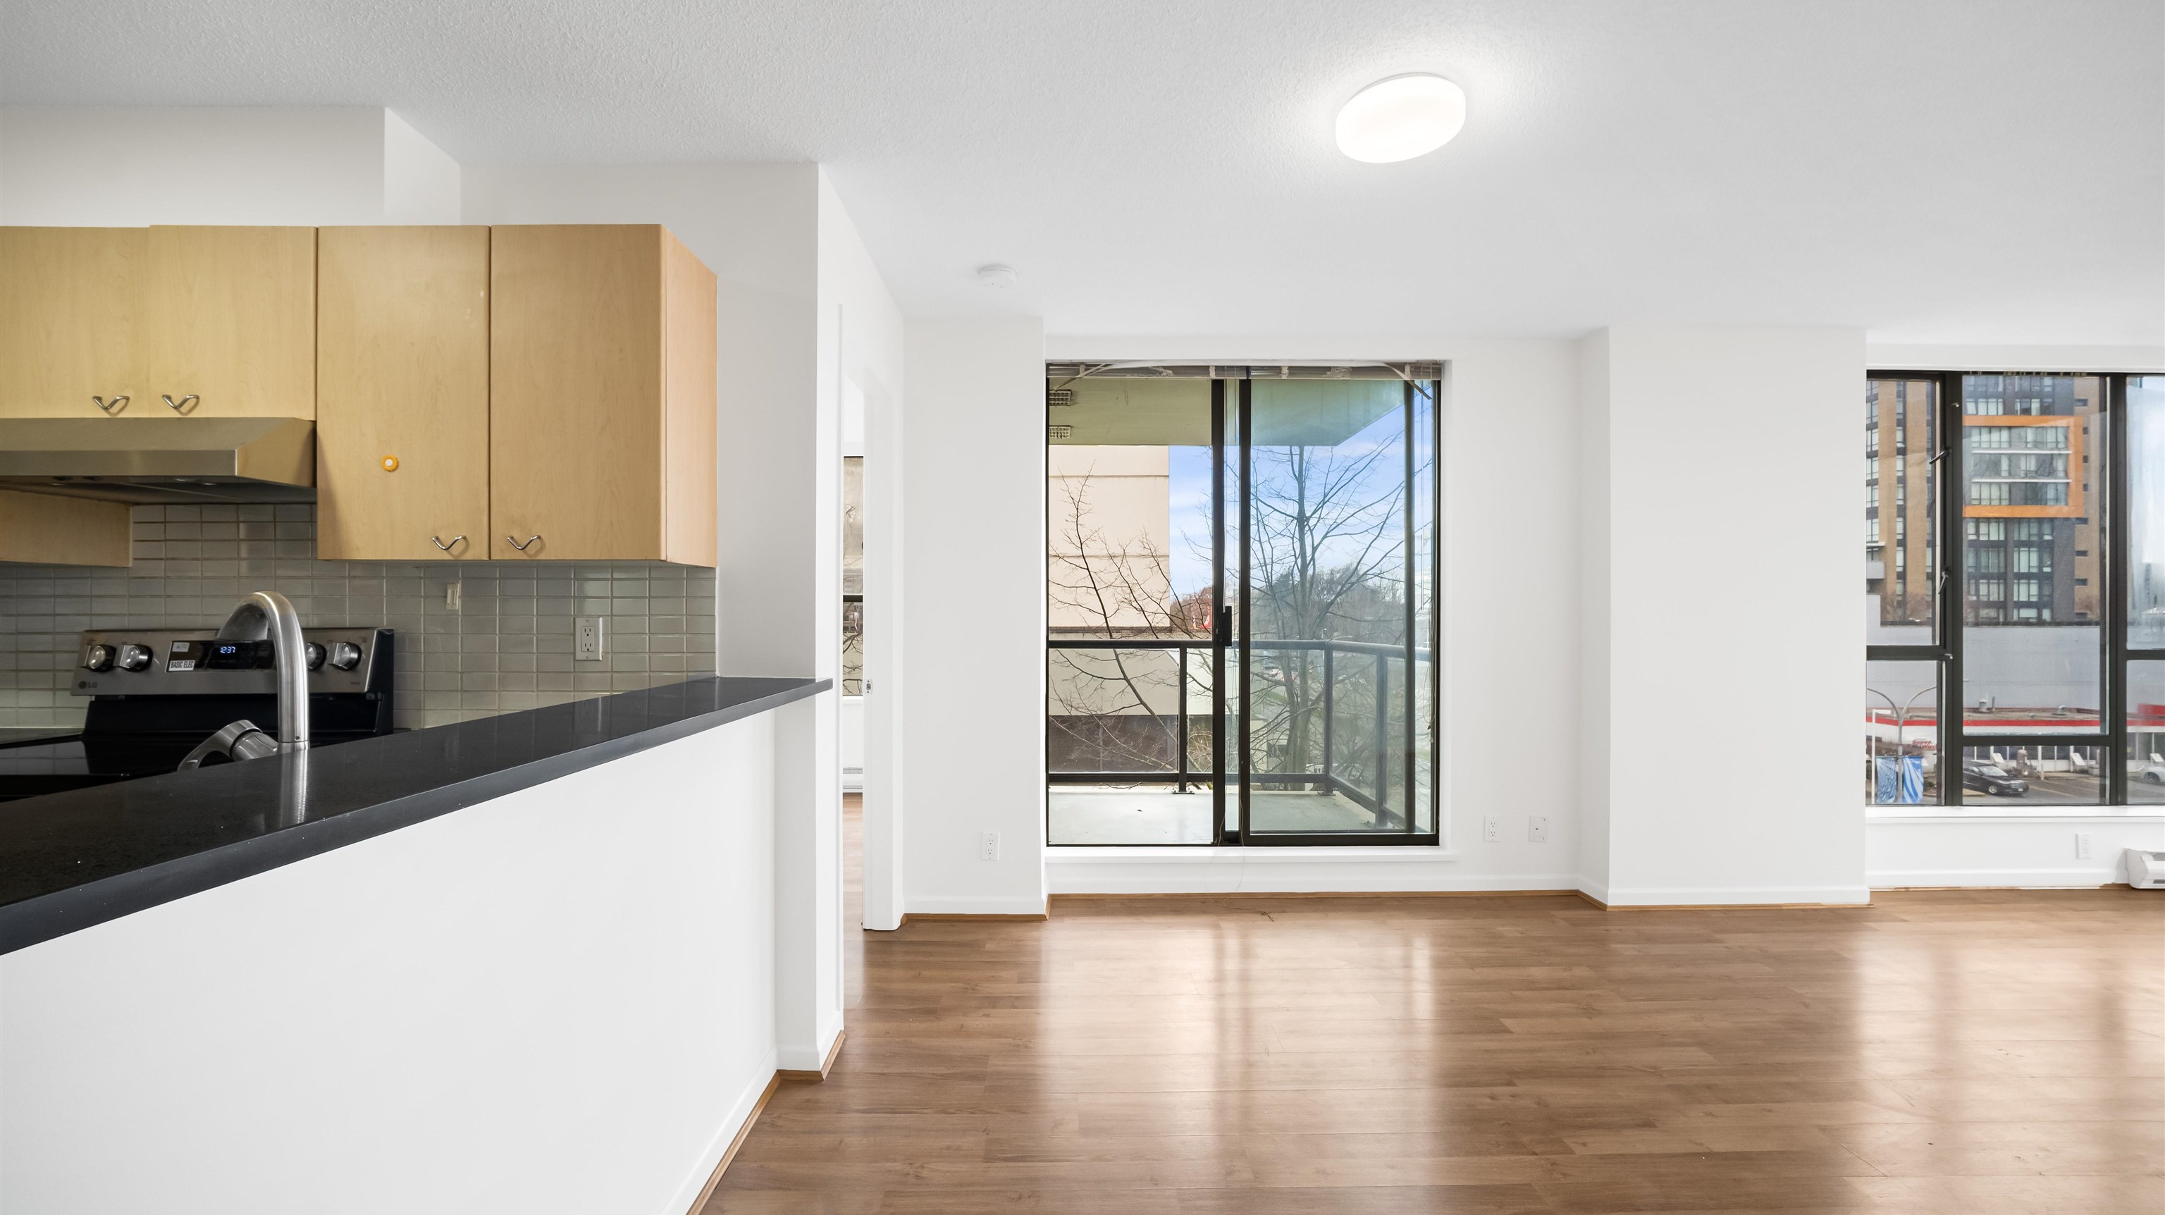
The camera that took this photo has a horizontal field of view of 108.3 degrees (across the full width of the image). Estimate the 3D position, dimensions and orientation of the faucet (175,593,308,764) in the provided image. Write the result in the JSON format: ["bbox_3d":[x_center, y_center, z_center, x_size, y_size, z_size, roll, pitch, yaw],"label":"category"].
[{"bbox_3d":[-1.200,0.155,1.110,0.235,0.360,0.135,0,0,30],"label":"faucet"}]

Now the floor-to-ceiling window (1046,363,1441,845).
[{"bbox_3d":[0.730,-0.013,3.520,1.780,2.170,0.110,0,0,0],"label":"floor-to-ceiling window"}]

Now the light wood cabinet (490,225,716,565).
[{"bbox_3d":[-1.178,-0.500,1.953,0.400,0.780,0.280,0,0,0],"label":"light wood cabinet"}]

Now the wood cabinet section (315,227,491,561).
[{"bbox_3d":[-1.583,-0.497,1.961,0.400,0.781,0.280,0,-1,-1],"label":"wood cabinet section"}]

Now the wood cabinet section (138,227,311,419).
[{"bbox_3d":[-1.983,-0.662,1.958,0.398,0.446,0.280,0,-1,-1],"label":"wood cabinet section"}]

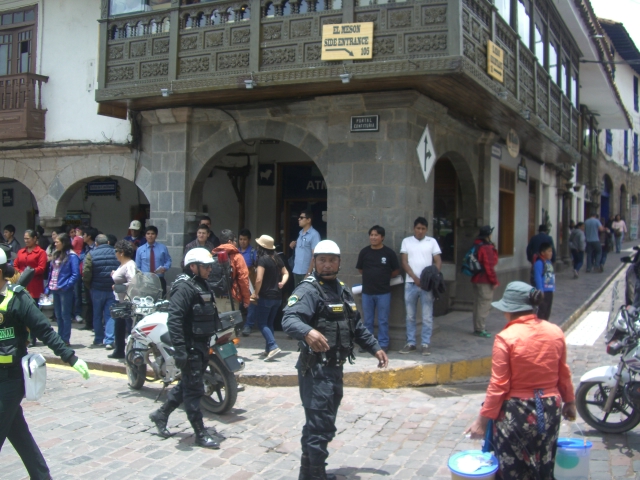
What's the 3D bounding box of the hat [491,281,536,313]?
[{"bbox_3d":[1.157,0.344,4.200,0.290,0.175,0.270,2,0,37],"label":"hat"}]

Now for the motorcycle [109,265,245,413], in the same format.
[{"bbox_3d":[-1.620,1.069,7.800,2.050,1.400,0.800,2,0,38],"label":"motorcycle"}]

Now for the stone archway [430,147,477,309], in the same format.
[{"bbox_3d":[2.070,-0.095,11.440,0.450,2.700,2.350,2,0,27],"label":"stone archway"}]

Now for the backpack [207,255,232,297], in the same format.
[{"bbox_3d":[-1.235,0.438,8.550,0.340,0.520,0.260,2,0,31],"label":"backpack"}]

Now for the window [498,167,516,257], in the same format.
[{"bbox_3d":[3.856,-0.586,14.450,0.150,1.820,1.500,2,0,27],"label":"window"}]

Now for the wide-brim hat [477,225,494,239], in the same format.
[{"bbox_3d":[2.462,-0.126,10.450,0.300,0.170,0.280,1,0,-30],"label":"wide-brim hat"}]

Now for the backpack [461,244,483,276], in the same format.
[{"bbox_3d":[2.246,0.302,10.350,0.260,0.470,0.320,1,0,-31],"label":"backpack"}]

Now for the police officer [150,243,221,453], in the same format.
[{"bbox_3d":[-1.172,0.928,6.120,0.550,1.730,0.520,2,0,30],"label":"police officer"}]

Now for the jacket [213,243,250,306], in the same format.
[{"bbox_3d":[-1.140,0.432,8.800,0.550,0.750,0.420,2,0,34],"label":"jacket"}]

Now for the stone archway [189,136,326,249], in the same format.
[{"bbox_3d":[-0.880,-0.049,10.650,2.400,2.970,0.450,2,0,27],"label":"stone archway"}]

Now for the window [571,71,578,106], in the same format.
[{"bbox_3d":[5.796,-3.439,16.000,0.120,0.820,1.200,2,0,27],"label":"window"}]

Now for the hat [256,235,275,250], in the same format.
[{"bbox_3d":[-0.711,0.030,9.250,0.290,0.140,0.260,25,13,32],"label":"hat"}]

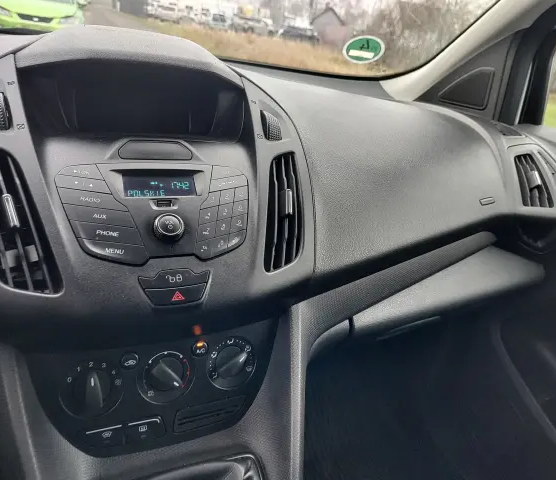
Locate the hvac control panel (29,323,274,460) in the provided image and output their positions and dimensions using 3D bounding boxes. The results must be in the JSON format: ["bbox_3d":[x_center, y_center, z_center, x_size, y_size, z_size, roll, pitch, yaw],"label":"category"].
[{"bbox_3d":[-0.120,0.164,0.466,0.265,0.130,0.040,-4,6,-24],"label":"hvac control panel"}]

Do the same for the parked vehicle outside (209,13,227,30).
[{"bbox_3d":[-5.976,-21.484,42.000,1.850,1.650,4.400,-2,29,-21],"label":"parked vehicle outside"}]

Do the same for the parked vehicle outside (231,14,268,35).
[{"bbox_3d":[-2.652,-20.731,41.000,1.820,1.550,4.400,27,32,30],"label":"parked vehicle outside"}]

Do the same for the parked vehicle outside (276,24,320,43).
[{"bbox_3d":[1.834,-19.379,40.000,4.350,1.480,1.800,-16,37,-40],"label":"parked vehicle outside"}]

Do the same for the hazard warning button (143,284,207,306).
[{"bbox_3d":[-0.093,0.051,0.388,0.053,0.018,0.012,-4,-12,-24],"label":"hazard warning button"}]

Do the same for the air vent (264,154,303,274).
[{"bbox_3d":[0.005,-0.030,0.480,0.048,0.040,0.160,11,64,-18],"label":"air vent"}]

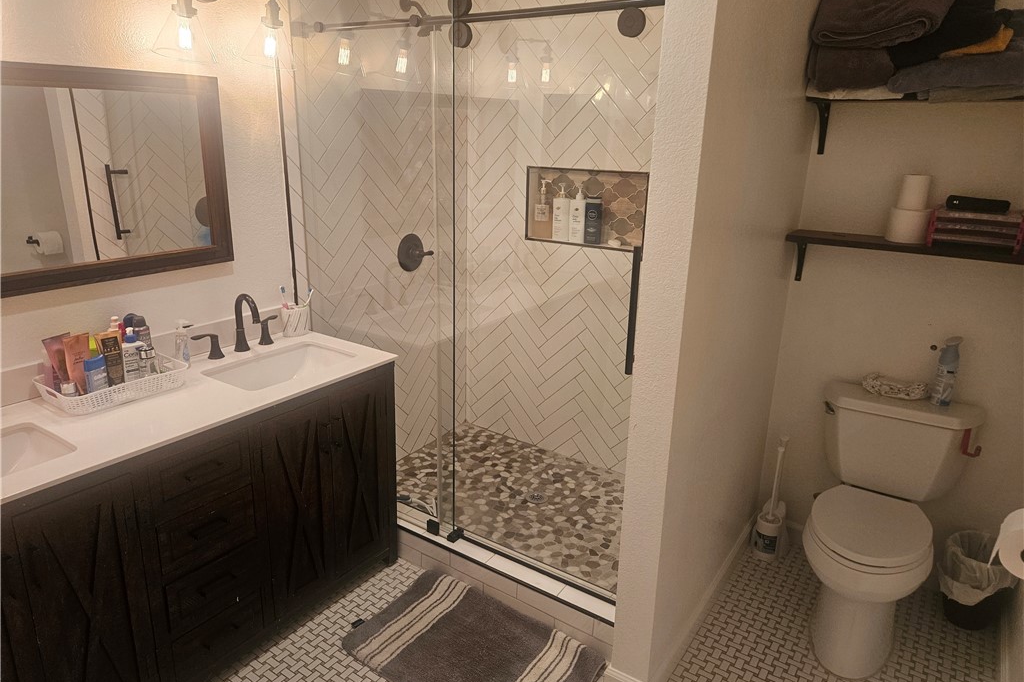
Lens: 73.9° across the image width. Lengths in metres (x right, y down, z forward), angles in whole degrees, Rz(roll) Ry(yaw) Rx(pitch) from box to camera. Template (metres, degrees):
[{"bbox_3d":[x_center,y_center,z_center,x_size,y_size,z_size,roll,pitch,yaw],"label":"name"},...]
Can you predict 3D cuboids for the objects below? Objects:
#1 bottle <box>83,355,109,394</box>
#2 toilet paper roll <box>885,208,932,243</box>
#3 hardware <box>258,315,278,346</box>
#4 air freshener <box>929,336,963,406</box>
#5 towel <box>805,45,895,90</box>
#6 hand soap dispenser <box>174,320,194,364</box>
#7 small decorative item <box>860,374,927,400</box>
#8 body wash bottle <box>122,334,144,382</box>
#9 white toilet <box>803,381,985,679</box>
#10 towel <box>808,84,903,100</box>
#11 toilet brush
[{"bbox_3d":[-1.168,0.108,1.911,0.032,0.132,0.052,6,18,14],"label":"bottle"},{"bbox_3d":[1.350,-0.390,2.316,0.121,0.106,0.121,13,21,33],"label":"toilet paper roll"},{"bbox_3d":[-0.892,-0.041,2.503,0.054,0.091,0.093,12,20,31],"label":"hardware"},{"bbox_3d":[1.512,0.104,2.365,0.064,0.244,0.062,-10,21,-31],"label":"air freshener"},{"bbox_3d":[1.131,-0.887,2.237,0.251,0.133,0.202,12,20,31],"label":"towel"},{"bbox_3d":[-1.122,0.006,2.332,0.045,0.166,0.057,13,21,33],"label":"hand soap dispenser"},{"bbox_3d":[1.366,0.167,2.432,0.202,0.049,0.079,12,20,31],"label":"small decorative item"},{"bbox_3d":[-1.194,0.043,2.170,0.048,0.183,0.072,13,21,33],"label":"body wash bottle"},{"bbox_3d":[1.221,0.612,2.282,0.477,0.719,0.689,12,20,31],"label":"white toilet"},{"bbox_3d":[1.145,-0.814,2.249,0.290,0.041,0.207,12,20,31],"label":"towel"},{"bbox_3d":[1.084,0.639,2.778,0.114,0.517,0.129,17,23,41],"label":"toilet brush"}]

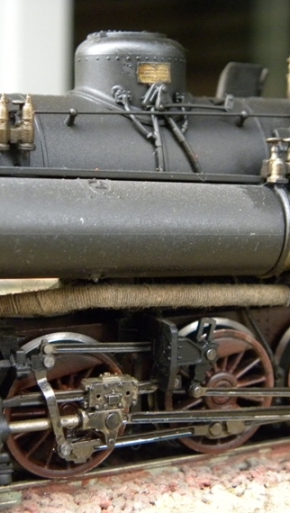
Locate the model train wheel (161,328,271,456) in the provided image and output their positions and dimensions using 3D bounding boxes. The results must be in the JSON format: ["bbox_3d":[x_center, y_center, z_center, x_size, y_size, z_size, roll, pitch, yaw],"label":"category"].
[{"bbox_3d":[0.009,0.017,0.128,0.017,0.017,0.003,-4,9,-28],"label":"model train wheel"}]

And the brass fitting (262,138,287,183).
[{"bbox_3d":[0.016,-0.012,0.125,0.002,0.006,0.003,-4,9,-28],"label":"brass fitting"}]

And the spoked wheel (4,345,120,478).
[{"bbox_3d":[-0.009,0.018,0.118,0.017,0.017,0.003,-4,9,-28],"label":"spoked wheel"}]

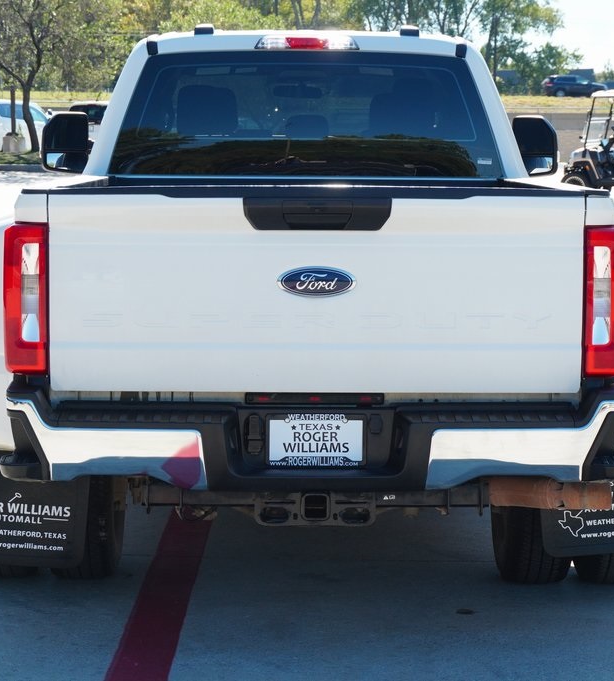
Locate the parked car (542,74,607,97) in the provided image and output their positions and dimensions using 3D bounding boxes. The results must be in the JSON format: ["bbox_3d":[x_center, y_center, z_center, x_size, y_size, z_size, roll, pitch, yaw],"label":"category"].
[{"bbox_3d":[20.926,-19.872,162.000,4.820,1.760,1.940,-1,7,-14],"label":"parked car"}]

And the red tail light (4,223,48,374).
[{"bbox_3d":[-0.903,-0.132,6.685,0.133,0.470,0.160,0,6,-1],"label":"red tail light"}]

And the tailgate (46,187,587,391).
[{"bbox_3d":[0.030,-0.155,6.650,1.705,0.640,0.100,0,6,-1],"label":"tailgate"}]

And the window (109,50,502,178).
[{"bbox_3d":[-0.005,-1.014,9.250,1.720,0.570,0.060,0,-7,-1],"label":"window"}]

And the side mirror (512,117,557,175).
[{"bbox_3d":[1.138,-0.978,10.400,0.240,0.305,0.170,0,6,-1],"label":"side mirror"}]

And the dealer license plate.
[{"bbox_3d":[0.028,0.316,6.550,0.304,0.172,0.020,0,6,-1],"label":"dealer license plate"}]

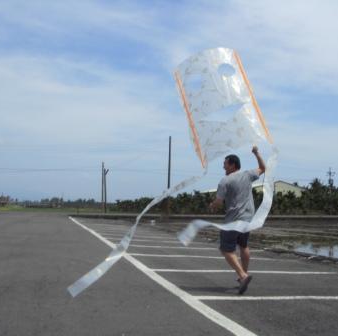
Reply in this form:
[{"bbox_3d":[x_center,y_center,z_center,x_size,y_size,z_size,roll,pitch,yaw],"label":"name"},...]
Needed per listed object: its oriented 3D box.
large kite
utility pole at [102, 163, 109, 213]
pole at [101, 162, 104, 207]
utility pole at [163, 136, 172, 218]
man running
[{"bbox_3d":[0.041,0.046,5.850,2.400,2.850,0.950,-1,-4,9],"label":"large kite"},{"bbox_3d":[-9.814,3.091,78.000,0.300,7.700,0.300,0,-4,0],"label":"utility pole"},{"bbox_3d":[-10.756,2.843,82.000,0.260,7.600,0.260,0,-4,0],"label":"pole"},{"bbox_3d":[0.000,0.847,45.000,0.220,7.250,0.220,0,-4,0],"label":"utility pole"},{"bbox_3d":[0.840,0.635,6.100,0.620,1.770,0.520,2,-5,-25],"label":"man running"}]

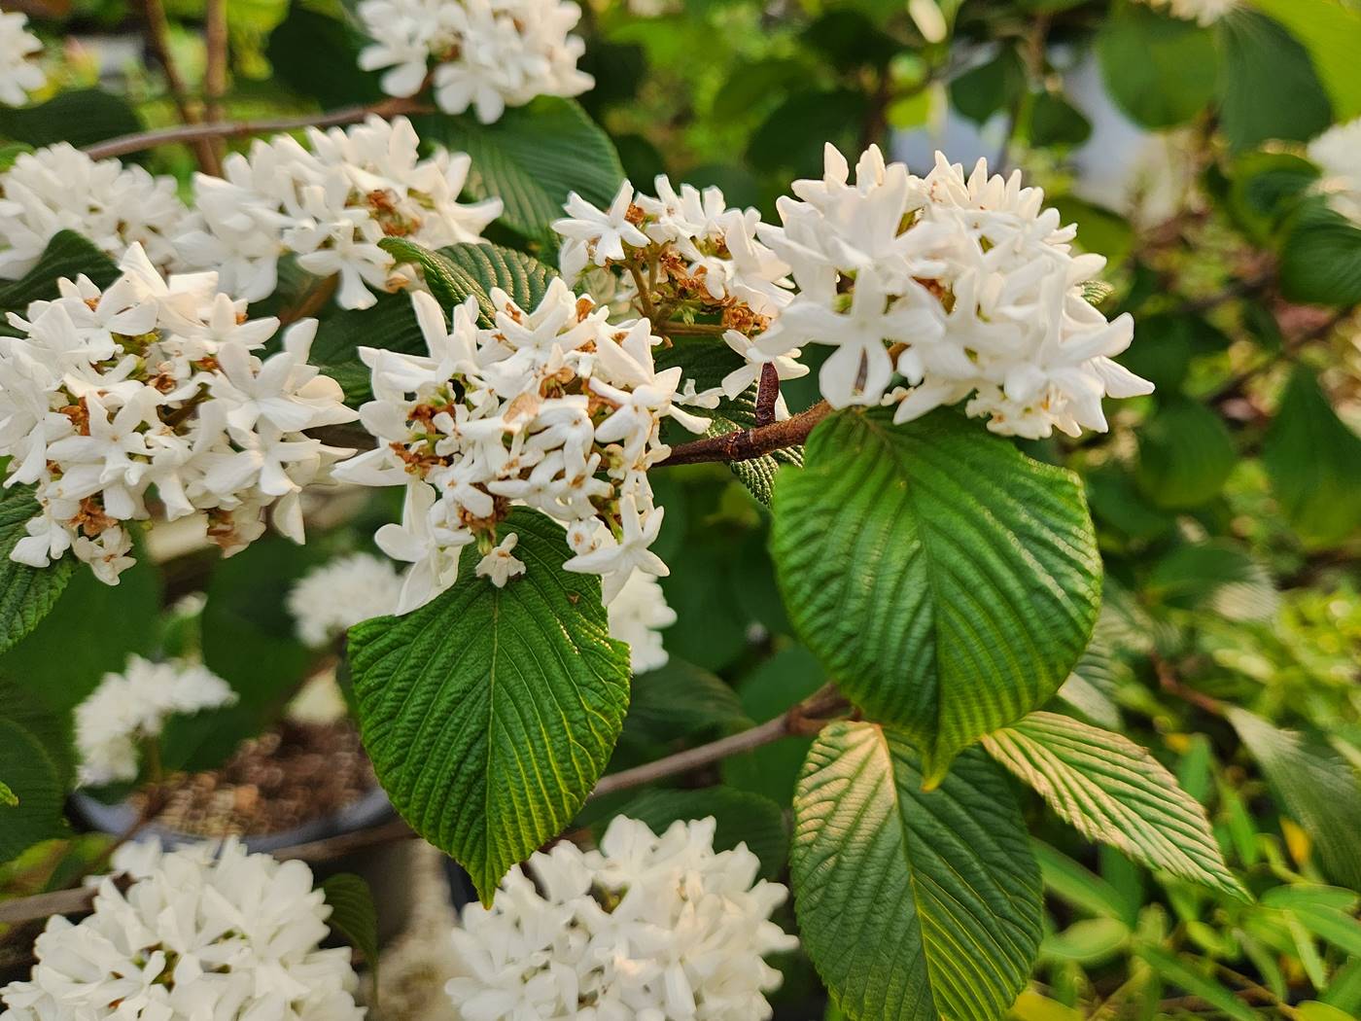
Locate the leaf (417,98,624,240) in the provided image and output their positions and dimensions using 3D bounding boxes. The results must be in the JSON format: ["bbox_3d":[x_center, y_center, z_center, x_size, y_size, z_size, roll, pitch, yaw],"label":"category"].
[{"bbox_3d":[-0.060,-0.128,0.340,0.078,0.060,0.022,-8,-25,-10],"label":"leaf"}]

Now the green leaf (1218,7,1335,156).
[{"bbox_3d":[0.347,-0.251,0.530,0.068,0.083,0.025,2,20,6],"label":"green leaf"}]

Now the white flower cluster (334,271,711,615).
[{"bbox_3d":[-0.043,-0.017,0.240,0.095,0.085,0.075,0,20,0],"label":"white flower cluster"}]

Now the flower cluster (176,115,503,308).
[{"bbox_3d":[-0.107,-0.096,0.300,0.100,0.055,0.072,-5,16,-17],"label":"flower cluster"}]

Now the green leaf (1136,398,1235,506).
[{"bbox_3d":[0.322,-0.036,0.580,0.063,0.070,0.025,-7,-19,22],"label":"green leaf"}]

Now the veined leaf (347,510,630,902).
[{"bbox_3d":[-0.050,0.053,0.255,0.077,0.108,0.025,2,-12,-2],"label":"veined leaf"}]

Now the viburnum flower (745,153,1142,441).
[{"bbox_3d":[0.069,-0.055,0.230,0.100,0.073,0.080,0,20,0],"label":"viburnum flower"}]

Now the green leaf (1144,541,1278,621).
[{"bbox_3d":[0.337,0.044,0.580,0.083,0.034,0.050,6,16,22],"label":"green leaf"}]

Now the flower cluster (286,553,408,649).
[{"bbox_3d":[-0.181,0.047,0.510,0.074,0.053,0.066,-5,16,-17],"label":"flower cluster"}]

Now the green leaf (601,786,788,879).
[{"bbox_3d":[0.005,0.135,0.370,0.080,0.020,0.060,5,51,4],"label":"green leaf"}]

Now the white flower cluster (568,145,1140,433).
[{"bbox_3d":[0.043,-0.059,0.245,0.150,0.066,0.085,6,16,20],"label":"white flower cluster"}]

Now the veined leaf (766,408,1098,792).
[{"bbox_3d":[0.059,0.021,0.230,0.076,0.093,0.025,-10,-19,4],"label":"veined leaf"}]

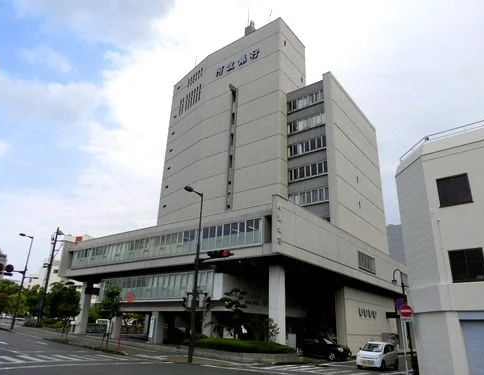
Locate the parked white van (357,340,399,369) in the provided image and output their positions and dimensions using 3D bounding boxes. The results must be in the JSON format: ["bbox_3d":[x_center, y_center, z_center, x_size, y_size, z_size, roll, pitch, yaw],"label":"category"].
[{"bbox_3d":[8.417,10.399,22.300,1.475,1.500,3.395,-15,-27,38],"label":"parked white van"}]

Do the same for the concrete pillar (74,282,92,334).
[{"bbox_3d":[-20.014,15.273,45.761,1.050,6.170,0.950,-14,-26,35],"label":"concrete pillar"}]

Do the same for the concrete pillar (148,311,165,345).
[{"bbox_3d":[-7.548,12.584,32.370,0.850,2.734,0.800,-14,-26,35],"label":"concrete pillar"}]

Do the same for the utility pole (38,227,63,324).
[{"bbox_3d":[-24.687,11.262,46.392,0.900,12.548,1.200,-14,-26,35],"label":"utility pole"}]

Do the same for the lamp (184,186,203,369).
[{"bbox_3d":[-2.922,4.433,19.797,0.350,9.476,1.700,-14,-26,35],"label":"lamp"}]

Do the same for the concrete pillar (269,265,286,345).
[{"bbox_3d":[2.730,9.491,28.300,1.050,6.400,0.950,-14,-26,35],"label":"concrete pillar"}]

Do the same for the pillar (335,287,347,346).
[{"bbox_3d":[9.842,12.915,35.225,0.980,6.189,0.950,-14,-26,35],"label":"pillar"}]

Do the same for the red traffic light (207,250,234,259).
[{"bbox_3d":[-1.189,3.631,19.623,1.250,0.400,0.420,-14,-26,35],"label":"red traffic light"}]

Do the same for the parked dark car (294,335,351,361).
[{"bbox_3d":[5.733,11.500,25.830,4.250,1.480,1.700,-17,-28,40],"label":"parked dark car"}]

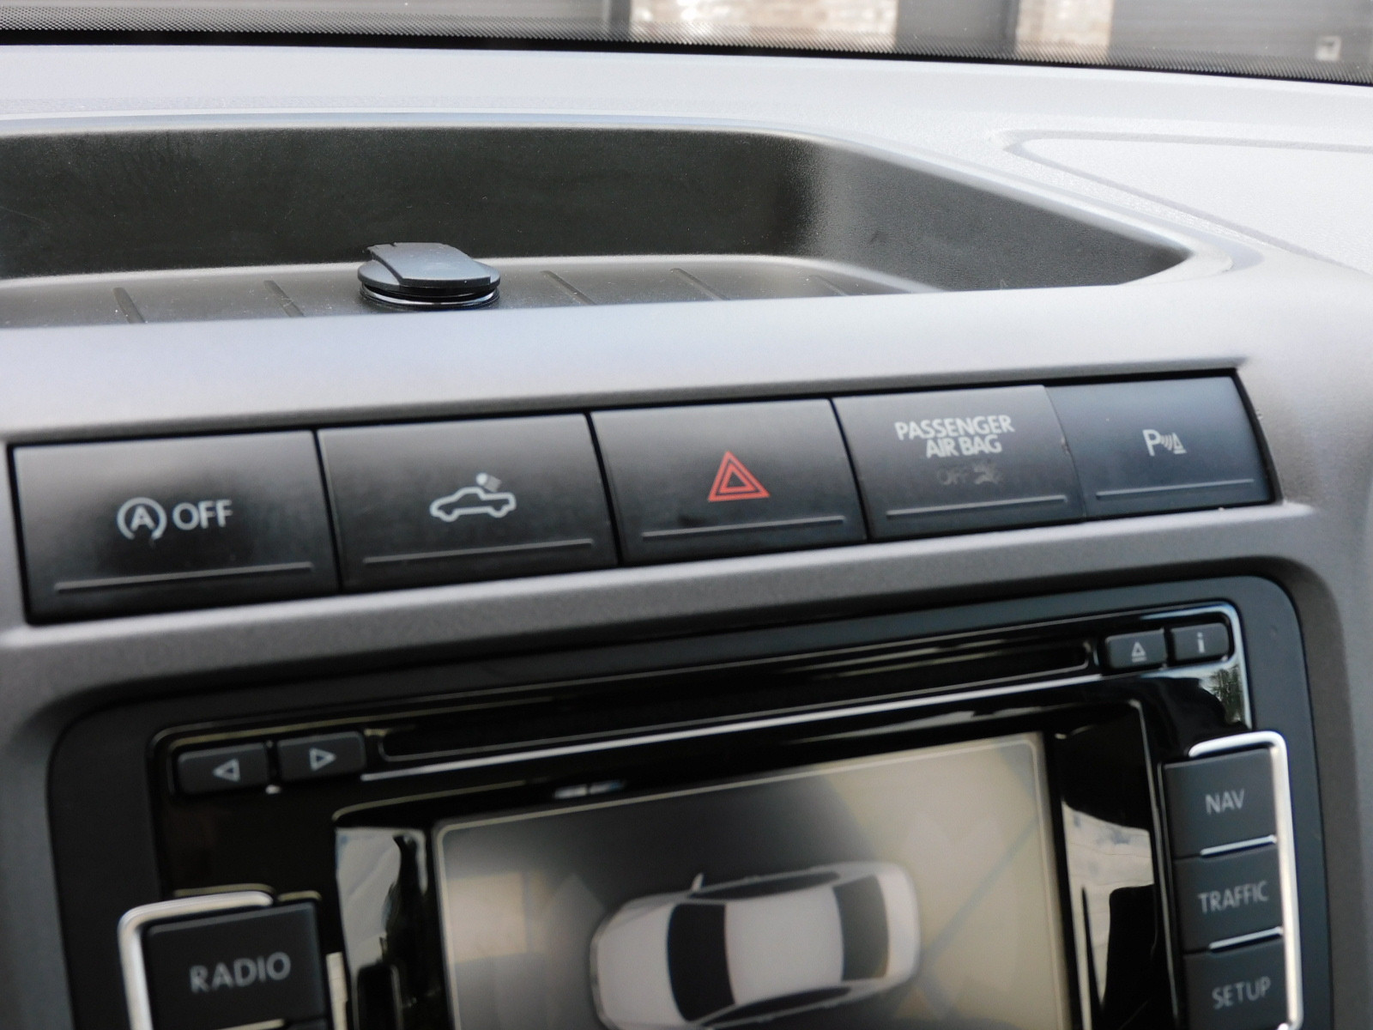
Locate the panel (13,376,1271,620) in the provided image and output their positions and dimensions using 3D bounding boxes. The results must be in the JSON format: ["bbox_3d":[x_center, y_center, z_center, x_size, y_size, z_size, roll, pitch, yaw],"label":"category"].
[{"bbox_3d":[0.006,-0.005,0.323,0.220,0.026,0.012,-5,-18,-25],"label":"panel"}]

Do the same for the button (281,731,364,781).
[{"bbox_3d":[-0.053,0.035,0.287,0.013,0.006,0.004,-5,-1,-25],"label":"button"}]

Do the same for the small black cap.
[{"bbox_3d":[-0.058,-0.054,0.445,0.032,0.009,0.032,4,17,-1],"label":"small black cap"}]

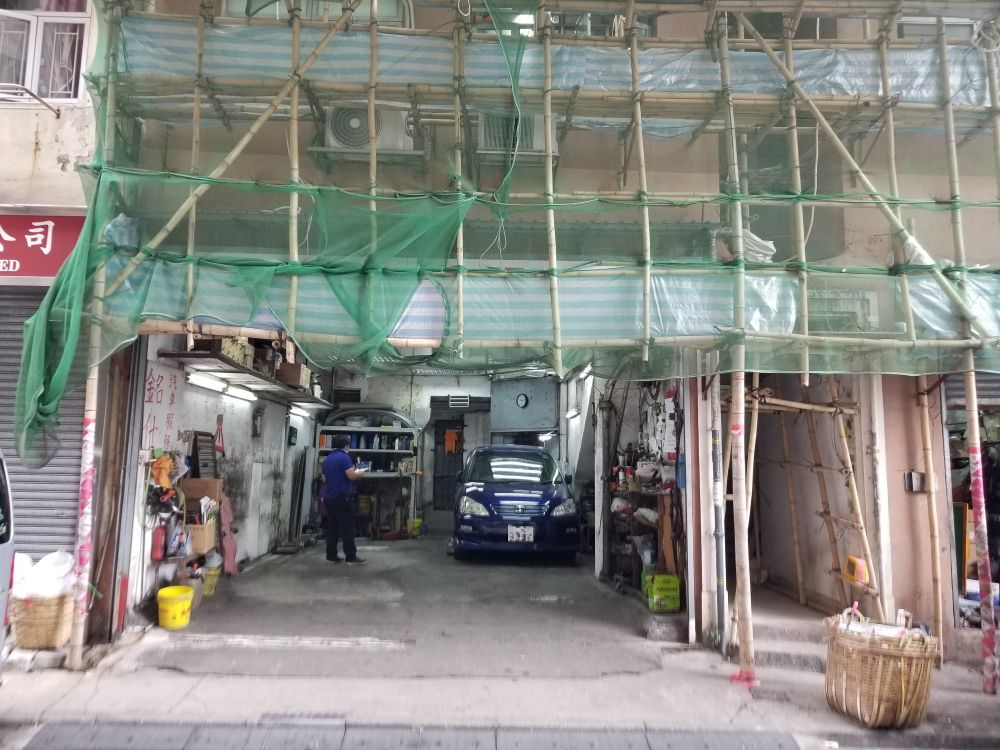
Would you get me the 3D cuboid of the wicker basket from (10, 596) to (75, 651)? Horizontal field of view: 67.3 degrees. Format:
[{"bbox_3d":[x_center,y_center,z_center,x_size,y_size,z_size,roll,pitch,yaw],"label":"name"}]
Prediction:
[{"bbox_3d":[-3.045,1.651,5.114,0.360,0.350,0.310,1,-8,-2],"label":"wicker basket"}]

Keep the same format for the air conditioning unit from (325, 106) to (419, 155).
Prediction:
[{"bbox_3d":[-0.961,-1.825,5.629,0.660,0.460,0.270,1,-8,-2],"label":"air conditioning unit"}]

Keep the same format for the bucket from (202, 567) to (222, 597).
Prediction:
[{"bbox_3d":[-2.771,1.953,7.144,0.245,0.275,0.245,1,-8,-2],"label":"bucket"}]

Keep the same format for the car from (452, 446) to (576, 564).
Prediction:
[{"bbox_3d":[0.159,1.975,12.111,1.760,1.660,4.660,1,-8,-2],"label":"car"}]

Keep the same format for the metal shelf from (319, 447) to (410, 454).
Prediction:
[{"bbox_3d":[-2.373,1.337,13.300,1.660,0.070,0.420,1,-7,-3],"label":"metal shelf"}]

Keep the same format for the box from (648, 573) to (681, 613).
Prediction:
[{"bbox_3d":[1.358,1.820,6.305,0.230,0.300,0.200,1,-7,-3],"label":"box"}]

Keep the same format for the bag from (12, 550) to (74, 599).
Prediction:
[{"bbox_3d":[-3.282,1.434,5.400,0.420,0.350,0.380,1,-7,-3],"label":"bag"}]

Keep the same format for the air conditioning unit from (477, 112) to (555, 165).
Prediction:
[{"bbox_3d":[0.143,-1.996,6.158,0.660,0.420,0.320,1,-7,-3],"label":"air conditioning unit"}]

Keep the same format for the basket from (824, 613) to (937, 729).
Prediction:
[{"bbox_3d":[2.254,1.739,4.450,0.600,0.560,0.600,1,-7,-3],"label":"basket"}]

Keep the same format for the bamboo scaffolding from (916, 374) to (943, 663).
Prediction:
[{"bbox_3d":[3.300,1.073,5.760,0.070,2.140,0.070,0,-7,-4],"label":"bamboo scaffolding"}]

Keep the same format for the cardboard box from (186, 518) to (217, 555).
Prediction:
[{"bbox_3d":[-2.654,1.438,6.646,0.190,0.260,0.300,2,-8,-10],"label":"cardboard box"}]

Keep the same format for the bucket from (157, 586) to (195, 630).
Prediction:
[{"bbox_3d":[-2.456,1.757,5.706,0.280,0.300,0.280,1,-8,-2],"label":"bucket"}]

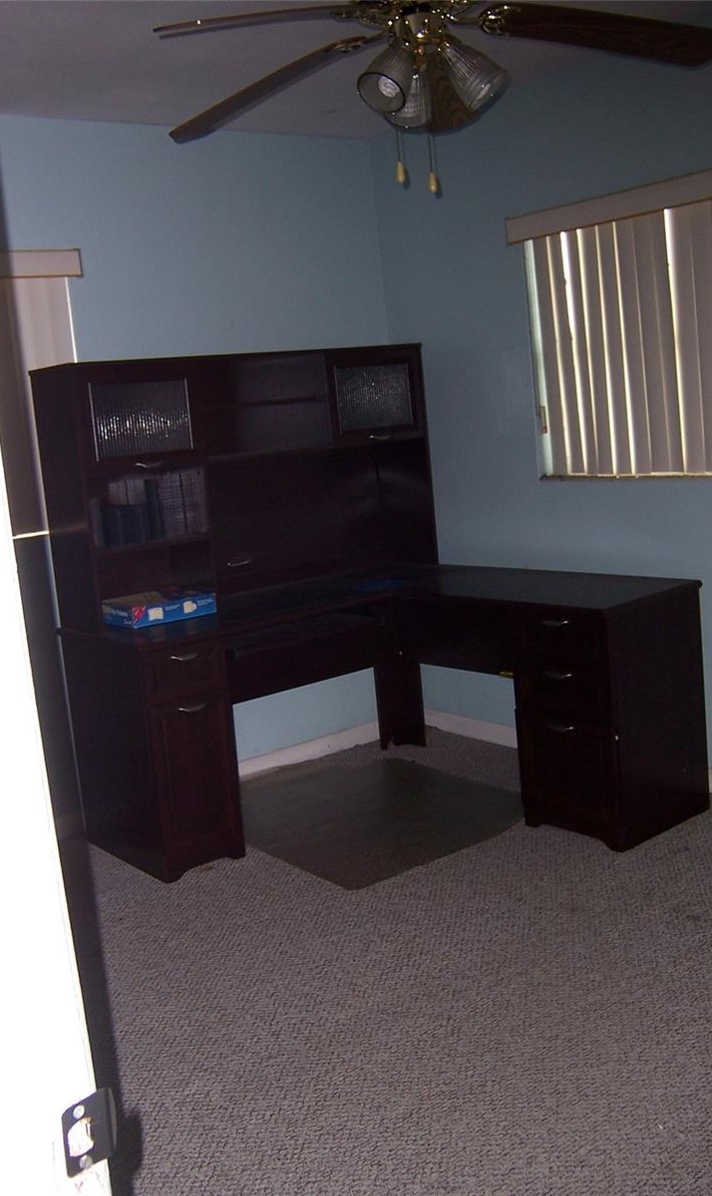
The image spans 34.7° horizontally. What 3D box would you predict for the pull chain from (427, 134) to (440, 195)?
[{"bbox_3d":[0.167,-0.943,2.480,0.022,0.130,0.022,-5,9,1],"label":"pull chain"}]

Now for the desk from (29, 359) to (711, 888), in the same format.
[{"bbox_3d":[0.042,-0.019,3.710,1.495,1.609,1.497,-13,12,-38],"label":"desk"}]

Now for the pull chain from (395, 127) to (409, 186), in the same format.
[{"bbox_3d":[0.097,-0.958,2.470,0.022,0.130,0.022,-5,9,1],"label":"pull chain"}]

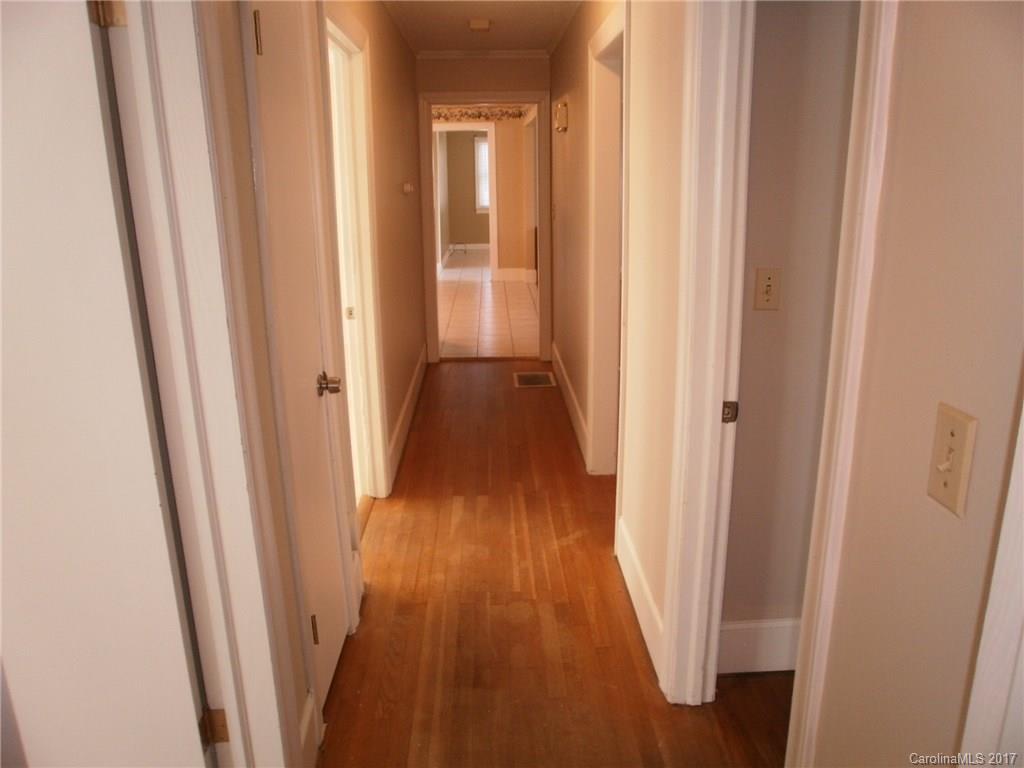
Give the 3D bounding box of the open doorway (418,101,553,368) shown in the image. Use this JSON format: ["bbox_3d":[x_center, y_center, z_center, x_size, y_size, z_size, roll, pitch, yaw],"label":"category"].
[{"bbox_3d":[-0.197,-1.206,6.172,1.025,2.110,0.150,-1,16,-2],"label":"open doorway"}]

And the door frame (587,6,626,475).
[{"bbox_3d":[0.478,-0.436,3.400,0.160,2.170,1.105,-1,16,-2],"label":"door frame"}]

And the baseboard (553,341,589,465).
[{"bbox_3d":[0.383,0.041,5.300,0.023,0.190,2.280,-1,16,-2],"label":"baseboard"}]

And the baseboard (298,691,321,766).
[{"bbox_3d":[-0.567,0.993,2.095,0.023,0.195,0.200,-1,16,-2],"label":"baseboard"}]

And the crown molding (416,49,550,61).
[{"bbox_3d":[-0.212,-2.469,5.737,1.030,0.080,0.065,-1,16,-2],"label":"crown molding"}]

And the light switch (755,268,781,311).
[{"bbox_3d":[0.721,-0.265,2.159,0.070,0.115,0.015,-1,16,-2],"label":"light switch"}]

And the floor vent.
[{"bbox_3d":[0.174,-0.040,5.905,0.305,0.015,0.390,-1,16,-2],"label":"floor vent"}]

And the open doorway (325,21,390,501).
[{"bbox_3d":[-0.676,-0.343,3.175,0.148,2.096,0.887,-1,16,-1],"label":"open doorway"}]

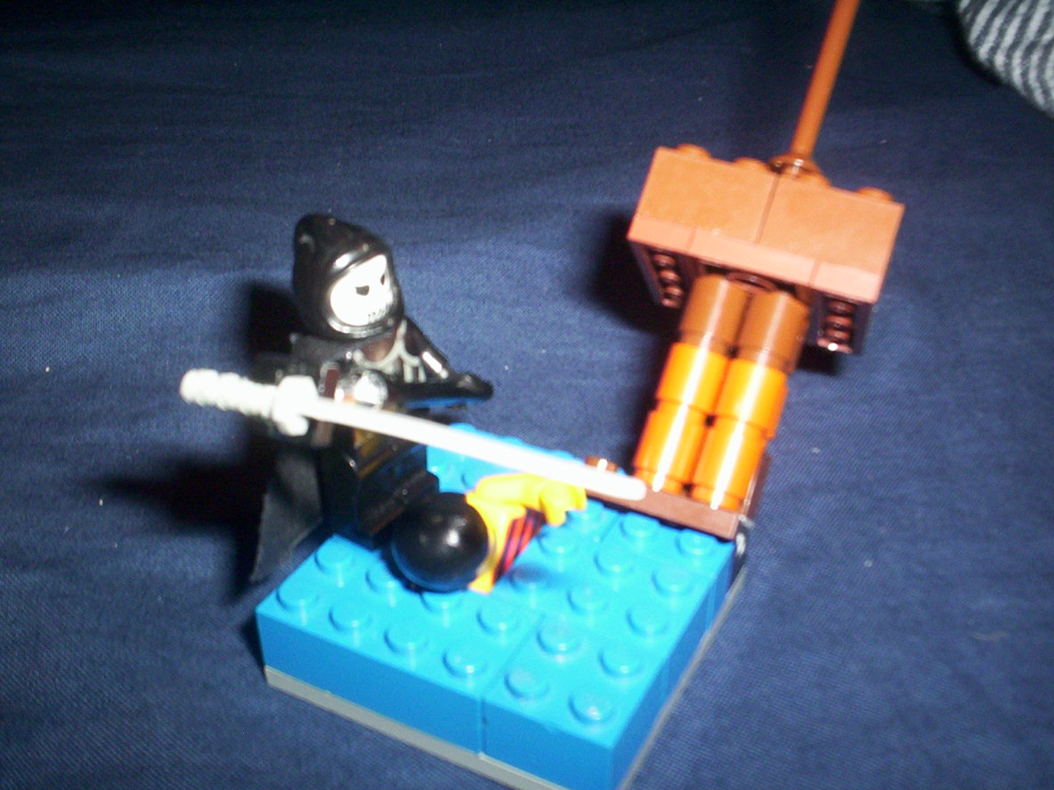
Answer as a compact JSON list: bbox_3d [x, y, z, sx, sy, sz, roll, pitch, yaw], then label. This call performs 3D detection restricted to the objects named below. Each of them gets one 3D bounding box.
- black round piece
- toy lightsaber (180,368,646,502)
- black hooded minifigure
[{"bbox_3d":[-0.011,0.018,0.142,0.012,0.012,0.011,0,-6,32],"label":"black round piece"},{"bbox_3d":[-0.014,0.005,0.132,0.055,0.007,0.006,12,33,8],"label":"toy lightsaber"},{"bbox_3d":[-0.020,0.000,0.147,0.024,0.043,0.030,15,34,24],"label":"black hooded minifigure"}]

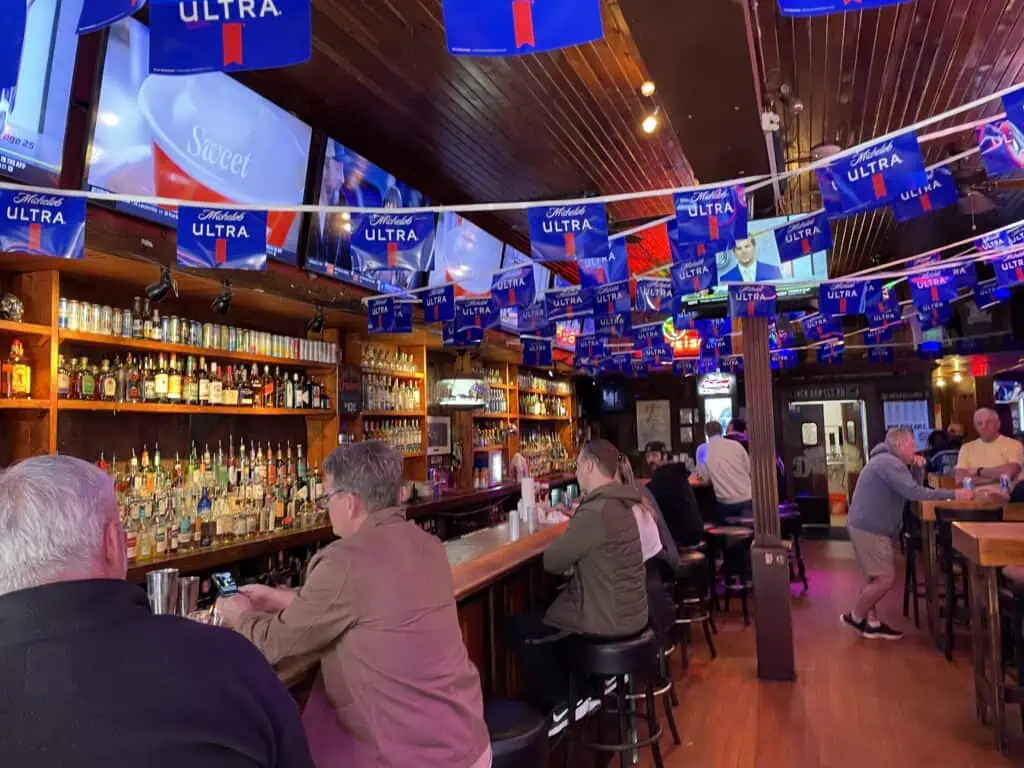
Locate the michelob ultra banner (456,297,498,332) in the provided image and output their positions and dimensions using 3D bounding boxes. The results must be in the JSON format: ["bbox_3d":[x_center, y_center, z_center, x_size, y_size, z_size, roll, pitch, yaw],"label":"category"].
[{"bbox_3d":[-0.223,-0.463,5.120,0.305,0.208,0.020,-3,-4,12],"label":"michelob ultra banner"}]

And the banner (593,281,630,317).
[{"bbox_3d":[0.653,-0.561,5.050,0.305,0.208,0.020,-5,-5,36],"label":"banner"}]

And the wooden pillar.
[{"bbox_3d":[1.748,0.663,5.307,0.240,2.600,0.240,-4,-5,21],"label":"wooden pillar"}]

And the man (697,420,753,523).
[{"bbox_3d":[2.080,1.078,7.600,0.530,1.420,0.700,-2,-4,5],"label":"man"}]

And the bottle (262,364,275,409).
[{"bbox_3d":[-1.704,0.019,5.382,0.080,0.306,0.080,-4,-5,21],"label":"bottle"}]

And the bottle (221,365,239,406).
[{"bbox_3d":[-1.908,0.008,5.193,0.085,0.265,0.095,-3,-4,20],"label":"bottle"}]

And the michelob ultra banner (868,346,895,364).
[{"bbox_3d":[4.522,-0.342,9.400,0.305,0.215,0.020,-3,-4,9],"label":"michelob ultra banner"}]

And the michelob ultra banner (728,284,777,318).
[{"bbox_3d":[1.538,-0.534,4.920,0.305,0.208,0.020,-2,-4,3],"label":"michelob ultra banner"}]

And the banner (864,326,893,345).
[{"bbox_3d":[4.146,-0.554,8.700,0.305,0.208,0.020,-11,-6,11],"label":"banner"}]

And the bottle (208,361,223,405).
[{"bbox_3d":[-1.955,-0.010,5.070,0.080,0.275,0.085,-3,-4,20],"label":"bottle"}]

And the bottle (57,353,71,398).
[{"bbox_3d":[-2.341,-0.037,4.037,0.070,0.232,0.098,-3,-4,20],"label":"bottle"}]

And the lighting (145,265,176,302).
[{"bbox_3d":[-1.850,-0.524,4.048,0.150,0.185,0.100,-2,-4,8],"label":"lighting"}]

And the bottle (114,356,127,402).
[{"bbox_3d":[-2.154,-0.032,4.237,0.066,0.268,0.066,-4,-5,21],"label":"bottle"}]

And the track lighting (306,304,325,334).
[{"bbox_3d":[-1.330,-0.436,5.205,0.130,0.190,0.090,-4,-4,30],"label":"track lighting"}]

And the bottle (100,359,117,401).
[{"bbox_3d":[-2.248,-0.024,4.285,0.070,0.228,0.100,-3,-4,20],"label":"bottle"}]

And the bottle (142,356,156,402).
[{"bbox_3d":[-2.146,-0.030,4.559,0.075,0.270,0.080,-3,-4,20],"label":"bottle"}]

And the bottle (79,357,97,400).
[{"bbox_3d":[-2.295,-0.030,4.158,0.070,0.232,0.100,-3,-4,20],"label":"bottle"}]

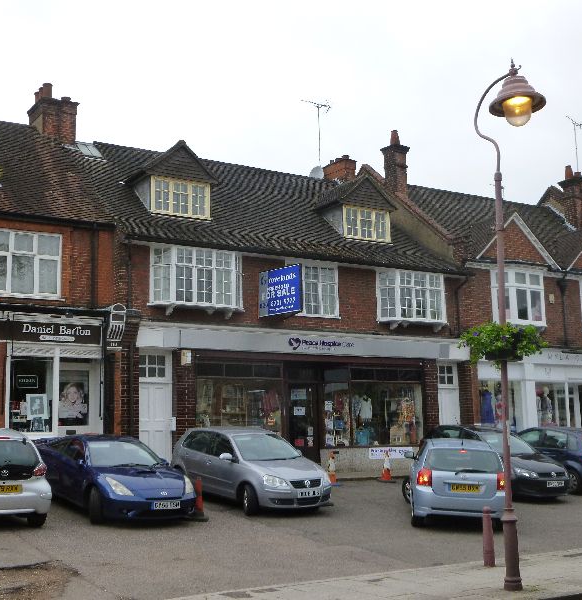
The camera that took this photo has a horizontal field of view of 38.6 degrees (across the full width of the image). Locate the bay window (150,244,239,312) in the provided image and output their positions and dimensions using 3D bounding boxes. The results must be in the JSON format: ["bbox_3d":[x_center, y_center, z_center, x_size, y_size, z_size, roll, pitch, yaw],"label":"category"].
[{"bbox_3d":[-2.131,-0.500,19.902,2.450,1.527,0.450,4,-10,-30],"label":"bay window"}]

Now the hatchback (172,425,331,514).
[{"bbox_3d":[-0.862,3.270,16.452,1.660,1.467,3.920,5,-7,-37],"label":"hatchback"}]

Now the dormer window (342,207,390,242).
[{"bbox_3d":[2.131,-2.144,23.906,1.568,0.922,0.200,4,-10,-28],"label":"dormer window"}]

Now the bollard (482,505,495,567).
[{"bbox_3d":[2.621,3.141,11.058,0.155,0.758,0.155,-1,-9,0],"label":"bollard"}]

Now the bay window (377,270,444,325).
[{"bbox_3d":[3.443,0.014,22.887,2.242,1.469,0.420,4,-10,-28],"label":"bay window"}]

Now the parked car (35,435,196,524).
[{"bbox_3d":[-3.310,3.230,15.500,1.735,1.310,4.330,6,-7,-35],"label":"parked car"}]

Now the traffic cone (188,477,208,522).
[{"bbox_3d":[-1.608,3.485,14.657,0.340,0.726,0.340,4,-10,-28],"label":"traffic cone"}]

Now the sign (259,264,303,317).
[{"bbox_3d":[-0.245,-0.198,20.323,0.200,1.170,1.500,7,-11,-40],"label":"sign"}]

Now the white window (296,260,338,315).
[{"bbox_3d":[0.543,-0.257,21.618,1.560,1.409,0.160,4,-10,-28],"label":"white window"}]

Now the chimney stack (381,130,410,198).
[{"bbox_3d":[3.351,-4.344,26.682,0.620,2.178,0.620,4,-10,-30],"label":"chimney stack"}]

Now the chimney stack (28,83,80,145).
[{"bbox_3d":[-7.011,-5.367,24.630,1.126,1.977,1.650,4,-10,-28],"label":"chimney stack"}]

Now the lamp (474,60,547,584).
[{"bbox_3d":[2.649,0.188,9.846,0.720,6.288,1.200,5,-10,-28],"label":"lamp"}]

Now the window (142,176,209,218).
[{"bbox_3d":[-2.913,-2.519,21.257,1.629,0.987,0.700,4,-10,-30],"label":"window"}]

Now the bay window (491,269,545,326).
[{"bbox_3d":[7.347,-0.035,26.316,2.320,1.756,0.460,5,-10,-31],"label":"bay window"}]

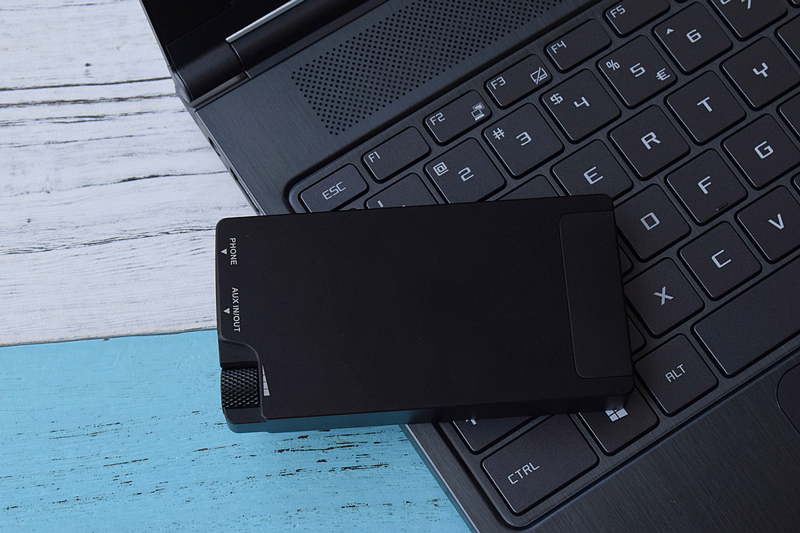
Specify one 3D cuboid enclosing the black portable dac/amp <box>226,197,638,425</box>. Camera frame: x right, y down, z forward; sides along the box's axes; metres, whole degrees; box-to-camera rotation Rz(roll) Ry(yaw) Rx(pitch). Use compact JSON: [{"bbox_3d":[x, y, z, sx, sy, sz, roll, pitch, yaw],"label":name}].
[{"bbox_3d":[0.005,0.012,0.472,0.104,0.013,0.055,-4,69,-1],"label":"black portable dac/amp"}]

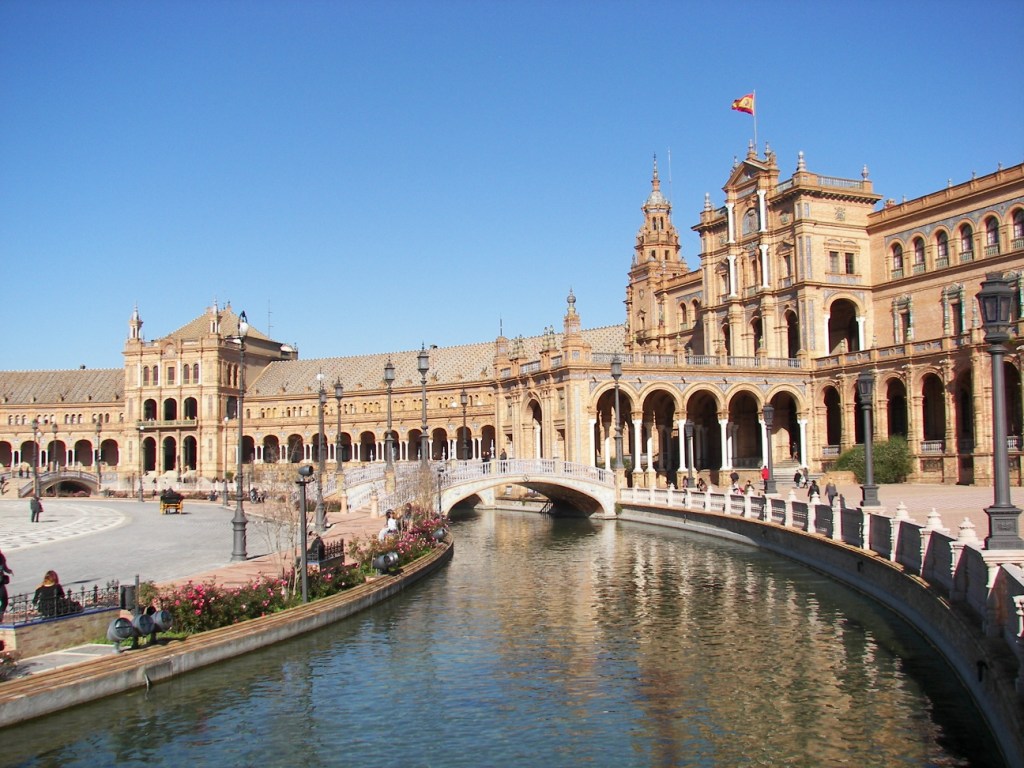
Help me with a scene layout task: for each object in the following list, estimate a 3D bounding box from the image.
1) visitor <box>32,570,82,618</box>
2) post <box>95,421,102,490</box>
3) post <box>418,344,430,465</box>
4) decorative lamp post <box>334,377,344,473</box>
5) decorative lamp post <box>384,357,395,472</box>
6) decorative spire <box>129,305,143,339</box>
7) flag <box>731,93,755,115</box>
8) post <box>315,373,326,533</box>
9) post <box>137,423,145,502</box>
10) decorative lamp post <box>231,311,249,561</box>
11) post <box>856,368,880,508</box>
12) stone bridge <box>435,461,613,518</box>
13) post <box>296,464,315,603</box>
[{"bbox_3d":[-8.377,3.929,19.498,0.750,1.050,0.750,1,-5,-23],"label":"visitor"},{"bbox_3d":[-57.428,9.013,148.379,0.660,8.000,0.660,1,-5,-22],"label":"post"},{"bbox_3d":[-5.841,1.511,71.500,0.800,8.400,0.800,-1,-5,0],"label":"post"},{"bbox_3d":[-14.386,3.398,89.177,0.660,8.000,0.660,1,-5,-22],"label":"decorative lamp post"},{"bbox_3d":[-8.554,2.059,74.318,0.660,8.000,0.660,1,-5,-22],"label":"decorative lamp post"},{"bbox_3d":[-74.246,-12.128,210.000,2.100,7.100,2.100,-3,-5,20],"label":"decorative spire"},{"bbox_3d":[24.460,-29.648,112.758,2.500,2.200,0.700,-3,-5,20],"label":"flag"},{"bbox_3d":[-9.353,3.197,51.816,0.580,7.900,0.580,-1,-5,0],"label":"post"},{"bbox_3d":[-41.379,8.950,118.878,0.600,8.400,0.600,-1,-5,0],"label":"post"},{"bbox_3d":[-9.248,1.725,36.099,0.620,8.400,0.620,-1,-5,0],"label":"decorative lamp post"},{"bbox_3d":[10.091,1.533,30.278,0.540,3.850,0.540,-2,-5,8],"label":"post"},{"bbox_3d":[-0.019,7.867,78.230,14.400,4.600,5.800,1,-5,-23],"label":"stone bridge"},{"bbox_3d":[-5.264,3.786,27.141,0.400,3.520,0.450,-4,-5,30],"label":"post"}]

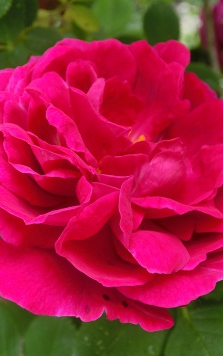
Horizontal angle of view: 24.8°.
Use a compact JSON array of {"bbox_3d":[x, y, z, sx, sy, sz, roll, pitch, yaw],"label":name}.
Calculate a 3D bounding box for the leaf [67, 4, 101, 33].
[{"bbox_3d":[-0.018,-0.101,0.320,0.021,0.012,0.018,0,69,0],"label":"leaf"}]

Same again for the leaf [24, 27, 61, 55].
[{"bbox_3d":[-0.036,-0.071,0.265,0.023,0.011,0.017,0,67,0],"label":"leaf"}]

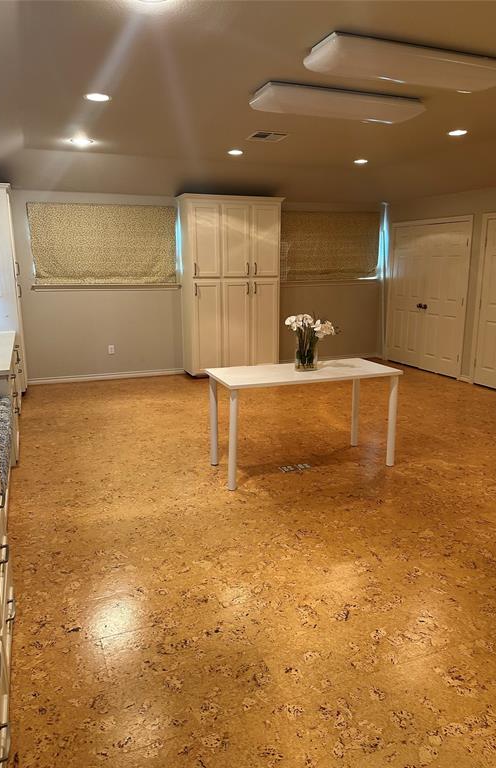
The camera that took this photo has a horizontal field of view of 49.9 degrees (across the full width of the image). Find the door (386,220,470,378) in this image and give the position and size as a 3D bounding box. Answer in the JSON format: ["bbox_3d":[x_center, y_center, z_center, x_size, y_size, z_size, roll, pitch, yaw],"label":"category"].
[{"bbox_3d":[2.490,-1.200,7.523,0.050,2.020,1.560,-5,13,-19],"label":"door"}]

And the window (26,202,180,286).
[{"bbox_3d":[-1.808,-1.788,6.865,1.840,0.985,0.077,-5,13,-19],"label":"window"}]

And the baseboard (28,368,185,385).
[{"bbox_3d":[-1.867,-0.116,7.239,2.096,0.080,0.020,-5,13,-19],"label":"baseboard"}]

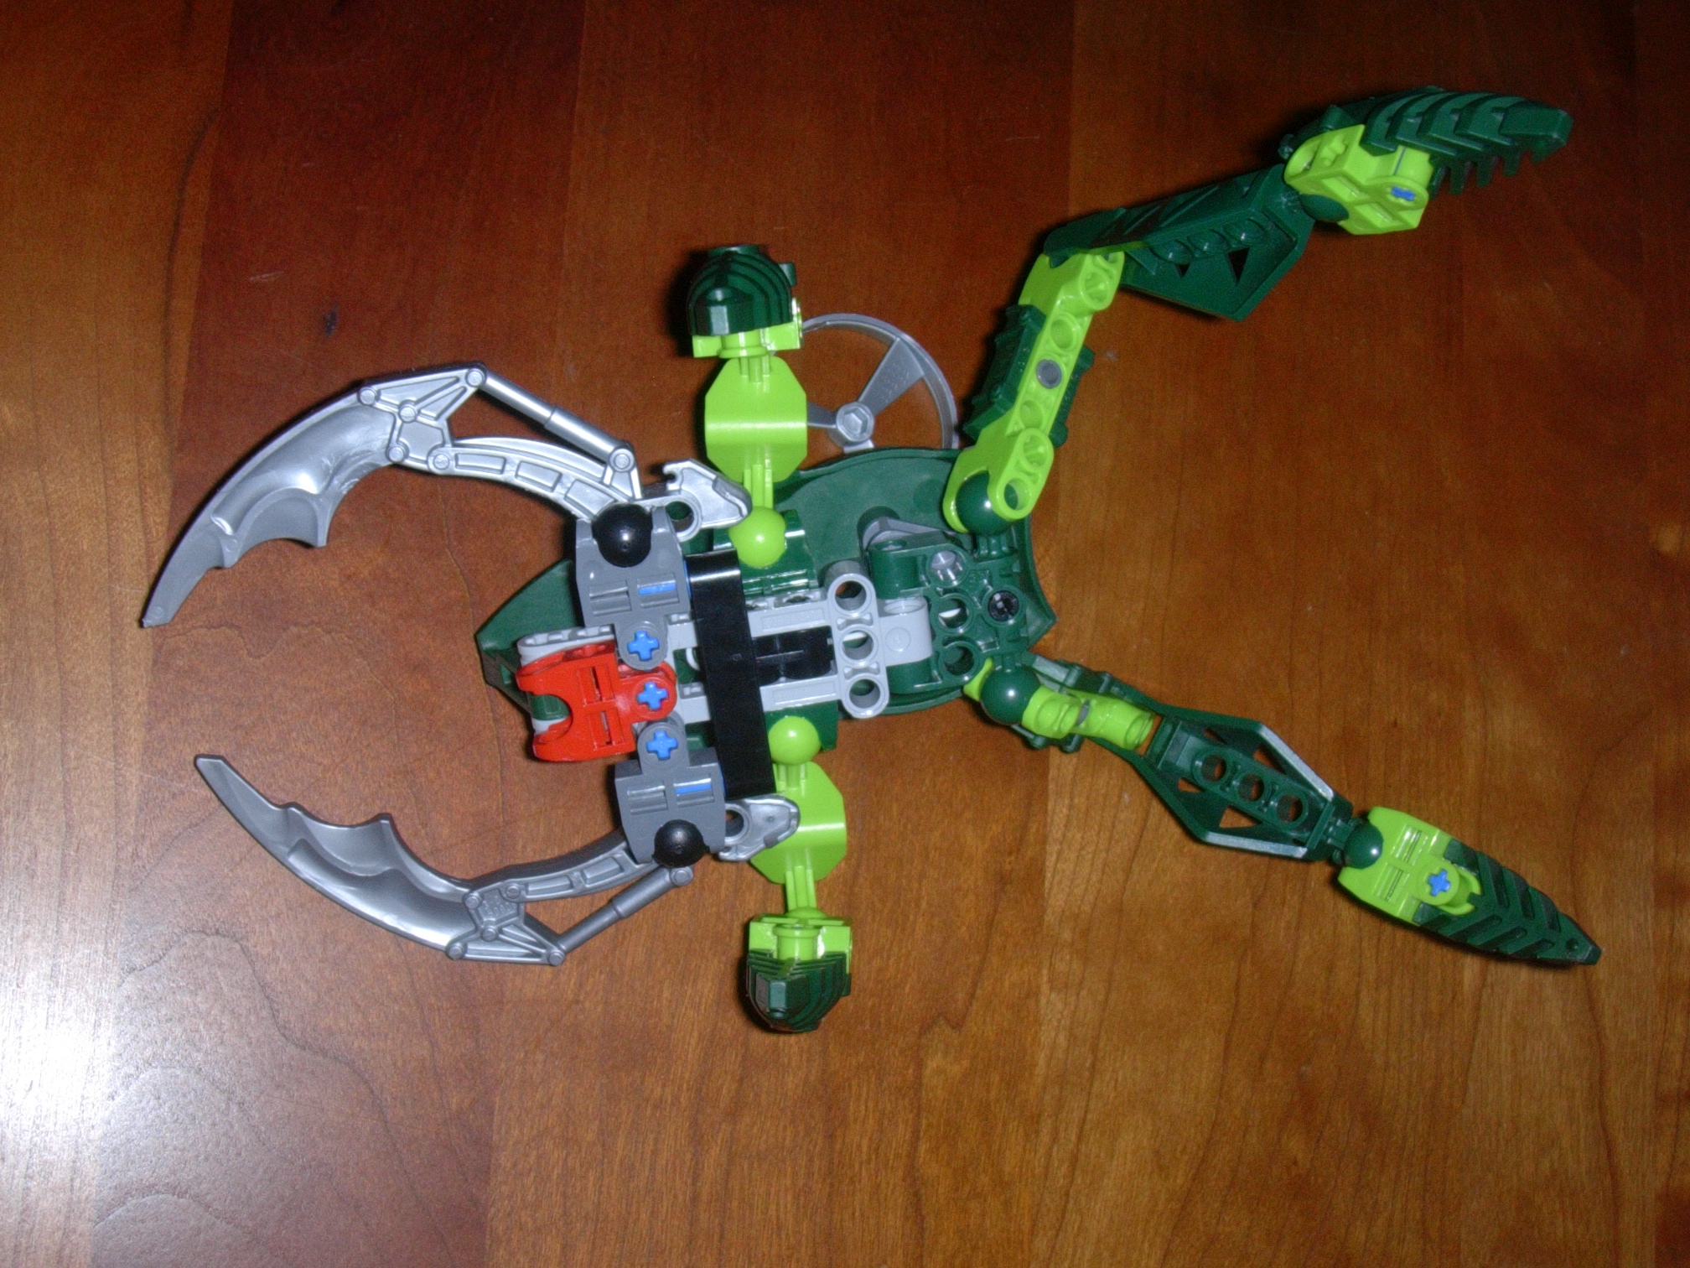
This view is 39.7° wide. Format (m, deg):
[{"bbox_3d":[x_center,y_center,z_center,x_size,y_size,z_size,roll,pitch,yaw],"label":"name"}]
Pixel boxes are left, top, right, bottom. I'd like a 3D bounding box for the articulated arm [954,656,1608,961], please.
[{"bbox_3d":[0.076,0.032,0.414,0.121,0.038,0.027,25,79,3],"label":"articulated arm"}]

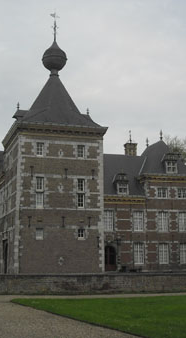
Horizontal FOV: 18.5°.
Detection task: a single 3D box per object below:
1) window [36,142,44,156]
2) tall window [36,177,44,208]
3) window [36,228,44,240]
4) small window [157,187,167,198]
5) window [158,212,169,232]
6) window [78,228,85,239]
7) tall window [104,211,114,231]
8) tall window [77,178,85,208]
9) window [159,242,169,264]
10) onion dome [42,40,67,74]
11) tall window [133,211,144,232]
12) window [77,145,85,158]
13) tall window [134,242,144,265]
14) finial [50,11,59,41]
[{"bbox_3d":[-4.722,-1.763,51.088,0.675,1.248,0.200,3,-10,-18],"label":"window"},{"bbox_3d":[-4.485,2.015,48.565,0.668,2.740,0.250,3,-11,-19],"label":"tall window"},{"bbox_3d":[-4.449,5.459,47.954,0.651,0.974,0.250,3,-11,-19],"label":"window"},{"bbox_3d":[10.492,3.588,86.646,1.661,1.679,0.200,3,-10,-18],"label":"small window"},{"bbox_3d":[9.658,7.216,78.515,1.604,2.877,0.250,3,-11,-19],"label":"window"},{"bbox_3d":[-0.983,5.603,49.139,0.639,0.947,0.250,3,-11,-19],"label":"window"},{"bbox_3d":[2.239,7.503,83.210,1.637,3.022,0.200,3,-10,-18],"label":"tall window"},{"bbox_3d":[-1.078,2.209,51.612,0.707,2.653,0.200,3,-10,-18],"label":"tall window"},{"bbox_3d":[9.636,11.524,77.728,1.542,2.832,0.250,3,-11,-19],"label":"window"},{"bbox_3d":[-3.704,-10.727,55.064,2.417,3.420,2.417,-1,-10,0],"label":"onion dome"},{"bbox_3d":[6.671,7.728,84.650,1.727,3.030,0.200,3,-10,-18],"label":"tall window"},{"bbox_3d":[-1.096,-1.575,52.265,0.707,1.295,0.200,3,-10,-18],"label":"window"},{"bbox_3d":[6.194,11.331,76.560,1.482,2.829,0.250,3,-11,-19],"label":"tall window"},{"bbox_3d":[-3.785,-14.182,57.229,0.900,3.234,0.450,6,-12,-34],"label":"finial"}]

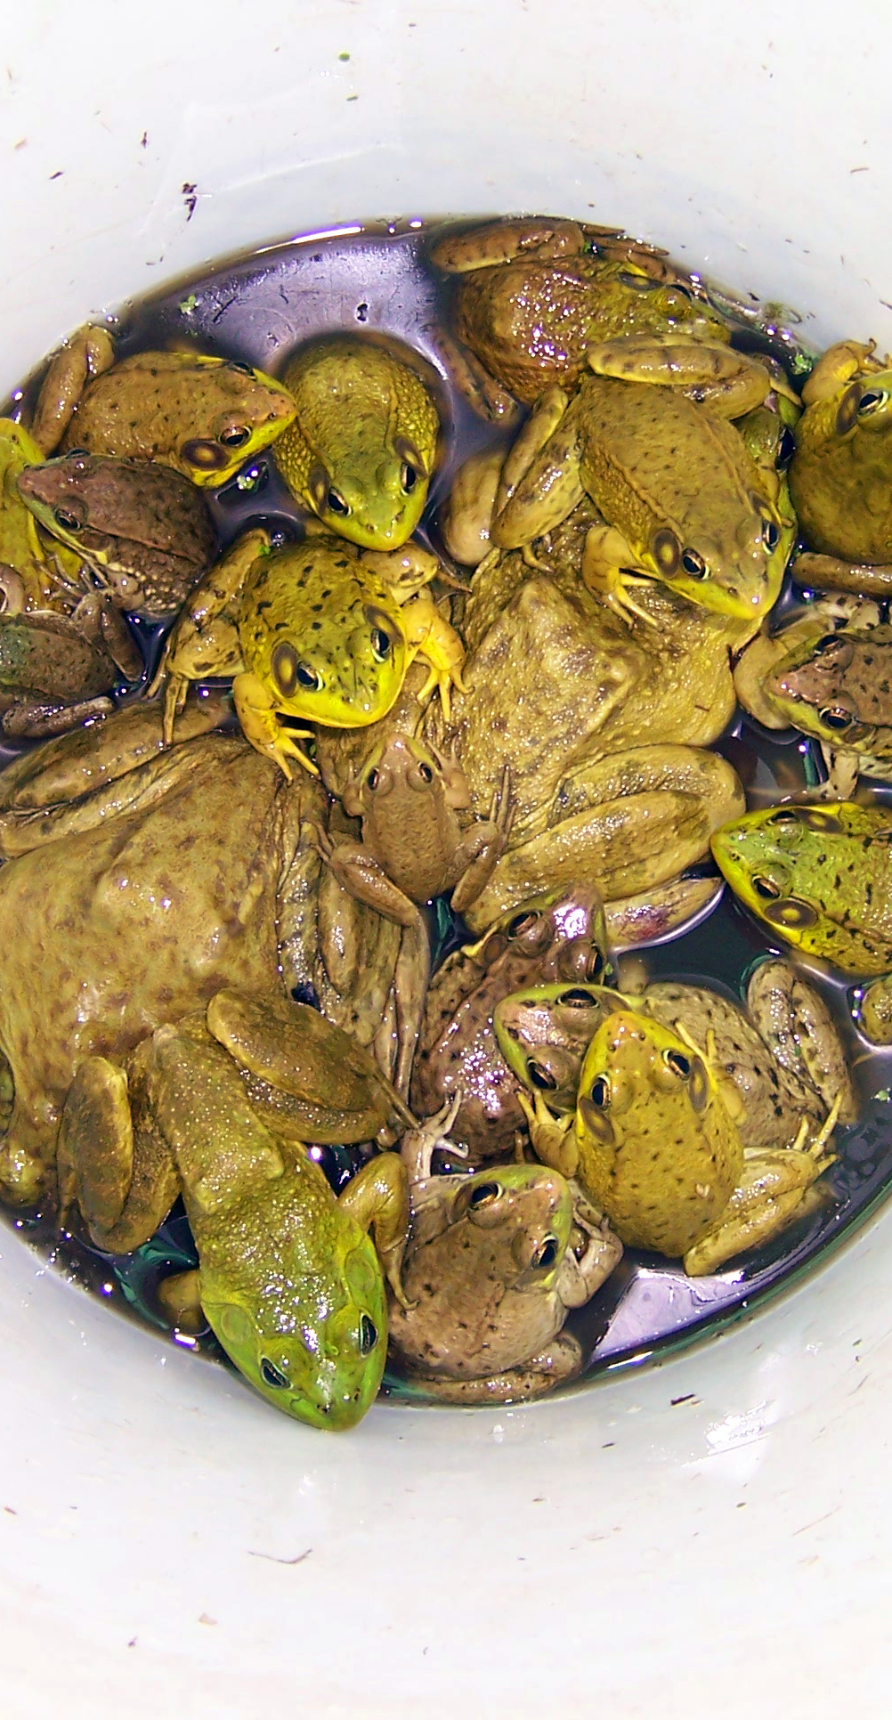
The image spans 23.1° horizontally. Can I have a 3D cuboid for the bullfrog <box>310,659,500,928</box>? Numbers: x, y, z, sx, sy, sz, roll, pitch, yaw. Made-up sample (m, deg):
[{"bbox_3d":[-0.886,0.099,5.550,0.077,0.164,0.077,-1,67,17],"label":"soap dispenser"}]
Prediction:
[{"bbox_3d":[-0.007,-0.008,0.470,0.042,0.020,0.044,-6,95,-1],"label":"bullfrog"}]

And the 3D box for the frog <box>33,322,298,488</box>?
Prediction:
[{"bbox_3d":[-0.064,-0.102,0.494,0.060,0.030,0.042,0,78,12],"label":"frog"}]

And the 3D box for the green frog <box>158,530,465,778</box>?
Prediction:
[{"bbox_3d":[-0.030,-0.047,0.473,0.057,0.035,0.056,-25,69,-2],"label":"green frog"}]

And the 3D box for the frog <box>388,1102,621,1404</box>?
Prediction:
[{"bbox_3d":[0.011,0.090,0.483,0.050,0.034,0.060,36,107,1],"label":"frog"}]

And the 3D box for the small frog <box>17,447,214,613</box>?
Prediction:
[{"bbox_3d":[-0.072,-0.072,0.488,0.053,0.030,0.038,25,81,-15],"label":"small frog"}]

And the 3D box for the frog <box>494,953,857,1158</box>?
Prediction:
[{"bbox_3d":[0.050,0.045,0.489,0.078,0.033,0.053,20,87,-9],"label":"frog"}]

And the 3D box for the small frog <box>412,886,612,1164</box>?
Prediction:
[{"bbox_3d":[0.015,0.037,0.485,0.046,0.034,0.066,25,96,1],"label":"small frog"}]

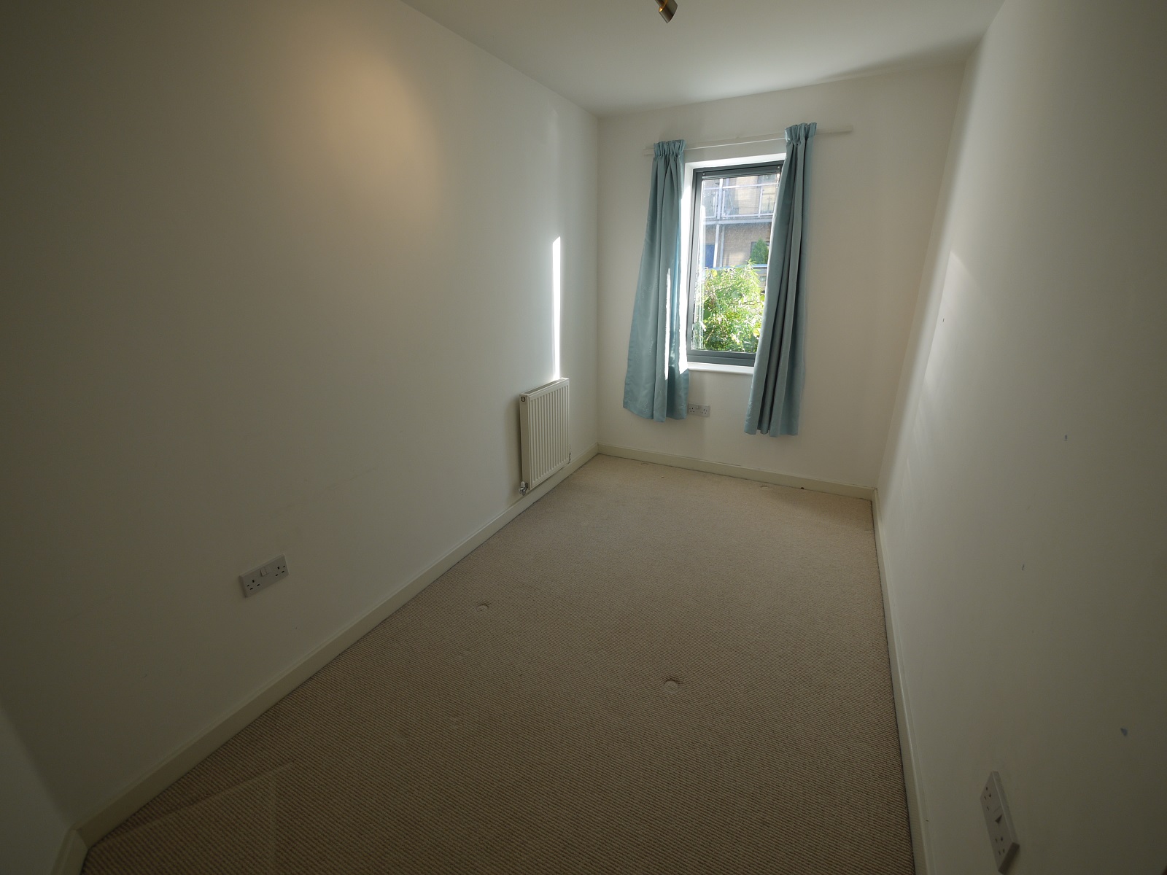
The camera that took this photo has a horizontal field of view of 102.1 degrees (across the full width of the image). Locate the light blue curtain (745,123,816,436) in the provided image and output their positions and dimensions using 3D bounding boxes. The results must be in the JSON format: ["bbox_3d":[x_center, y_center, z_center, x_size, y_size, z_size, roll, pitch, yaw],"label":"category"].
[{"bbox_3d":[1.293,-0.893,2.940,0.360,1.840,0.150,9,22,25],"label":"light blue curtain"}]

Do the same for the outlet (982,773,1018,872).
[{"bbox_3d":[0.808,0.745,0.918,0.011,0.086,0.147,9,22,25],"label":"outlet"}]

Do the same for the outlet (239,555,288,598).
[{"bbox_3d":[-1.101,0.478,1.634,0.011,0.086,0.147,9,22,25],"label":"outlet"}]

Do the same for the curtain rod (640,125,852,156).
[{"bbox_3d":[0.945,-1.800,2.879,1.215,0.034,0.040,9,22,25],"label":"curtain rod"}]

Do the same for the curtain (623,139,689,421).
[{"bbox_3d":[0.533,-1.024,3.326,0.520,1.840,0.150,9,22,25],"label":"curtain"}]

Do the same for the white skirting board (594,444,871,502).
[{"bbox_3d":[1.027,0.238,3.596,2.050,0.080,0.022,9,22,25],"label":"white skirting board"}]

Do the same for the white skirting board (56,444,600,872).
[{"bbox_3d":[-0.627,0.601,2.634,0.030,0.080,3.370,9,22,25],"label":"white skirting board"}]

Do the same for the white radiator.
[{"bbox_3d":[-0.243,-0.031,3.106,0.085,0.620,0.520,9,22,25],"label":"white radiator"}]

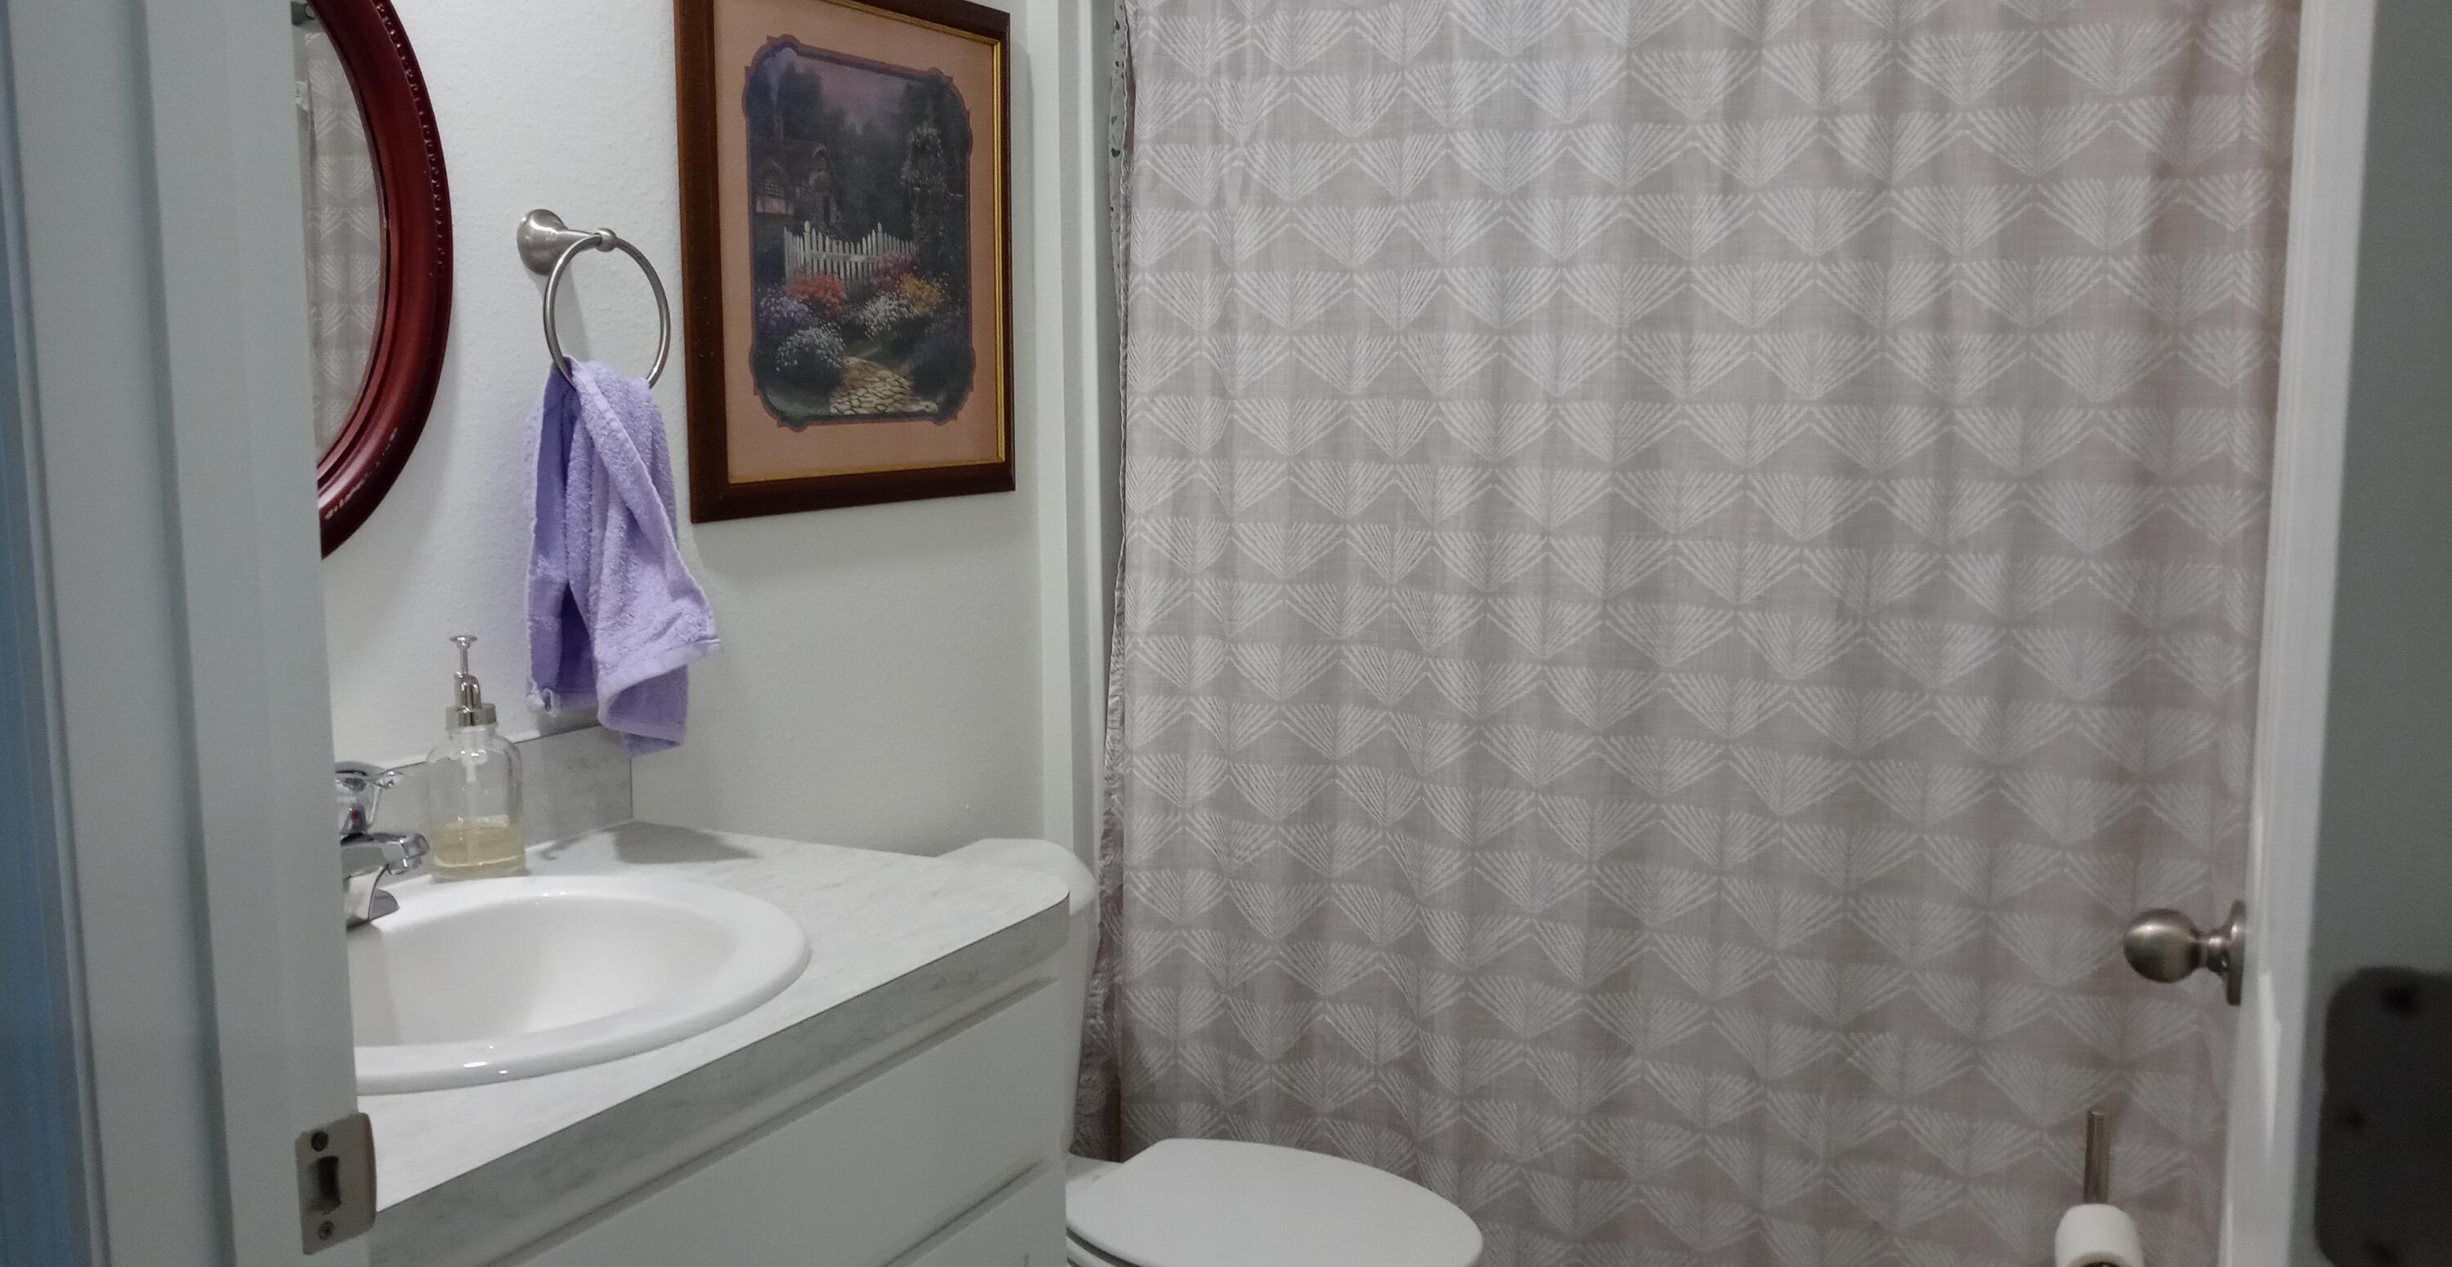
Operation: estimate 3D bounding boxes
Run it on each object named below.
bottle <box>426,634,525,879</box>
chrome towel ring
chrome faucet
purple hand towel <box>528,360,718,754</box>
[{"bbox_3d":[-0.658,0.110,1.740,0.079,0.218,0.079,-6,10,-40],"label":"bottle"},{"bbox_3d":[-0.601,-0.303,1.853,0.085,0.187,0.163,4,8,26],"label":"chrome towel ring"},{"bbox_3d":[-0.664,0.165,1.511,0.162,0.143,0.148,4,8,26],"label":"chrome faucet"},{"bbox_3d":[-0.573,-0.068,1.885,0.108,0.379,0.202,4,8,26],"label":"purple hand towel"}]

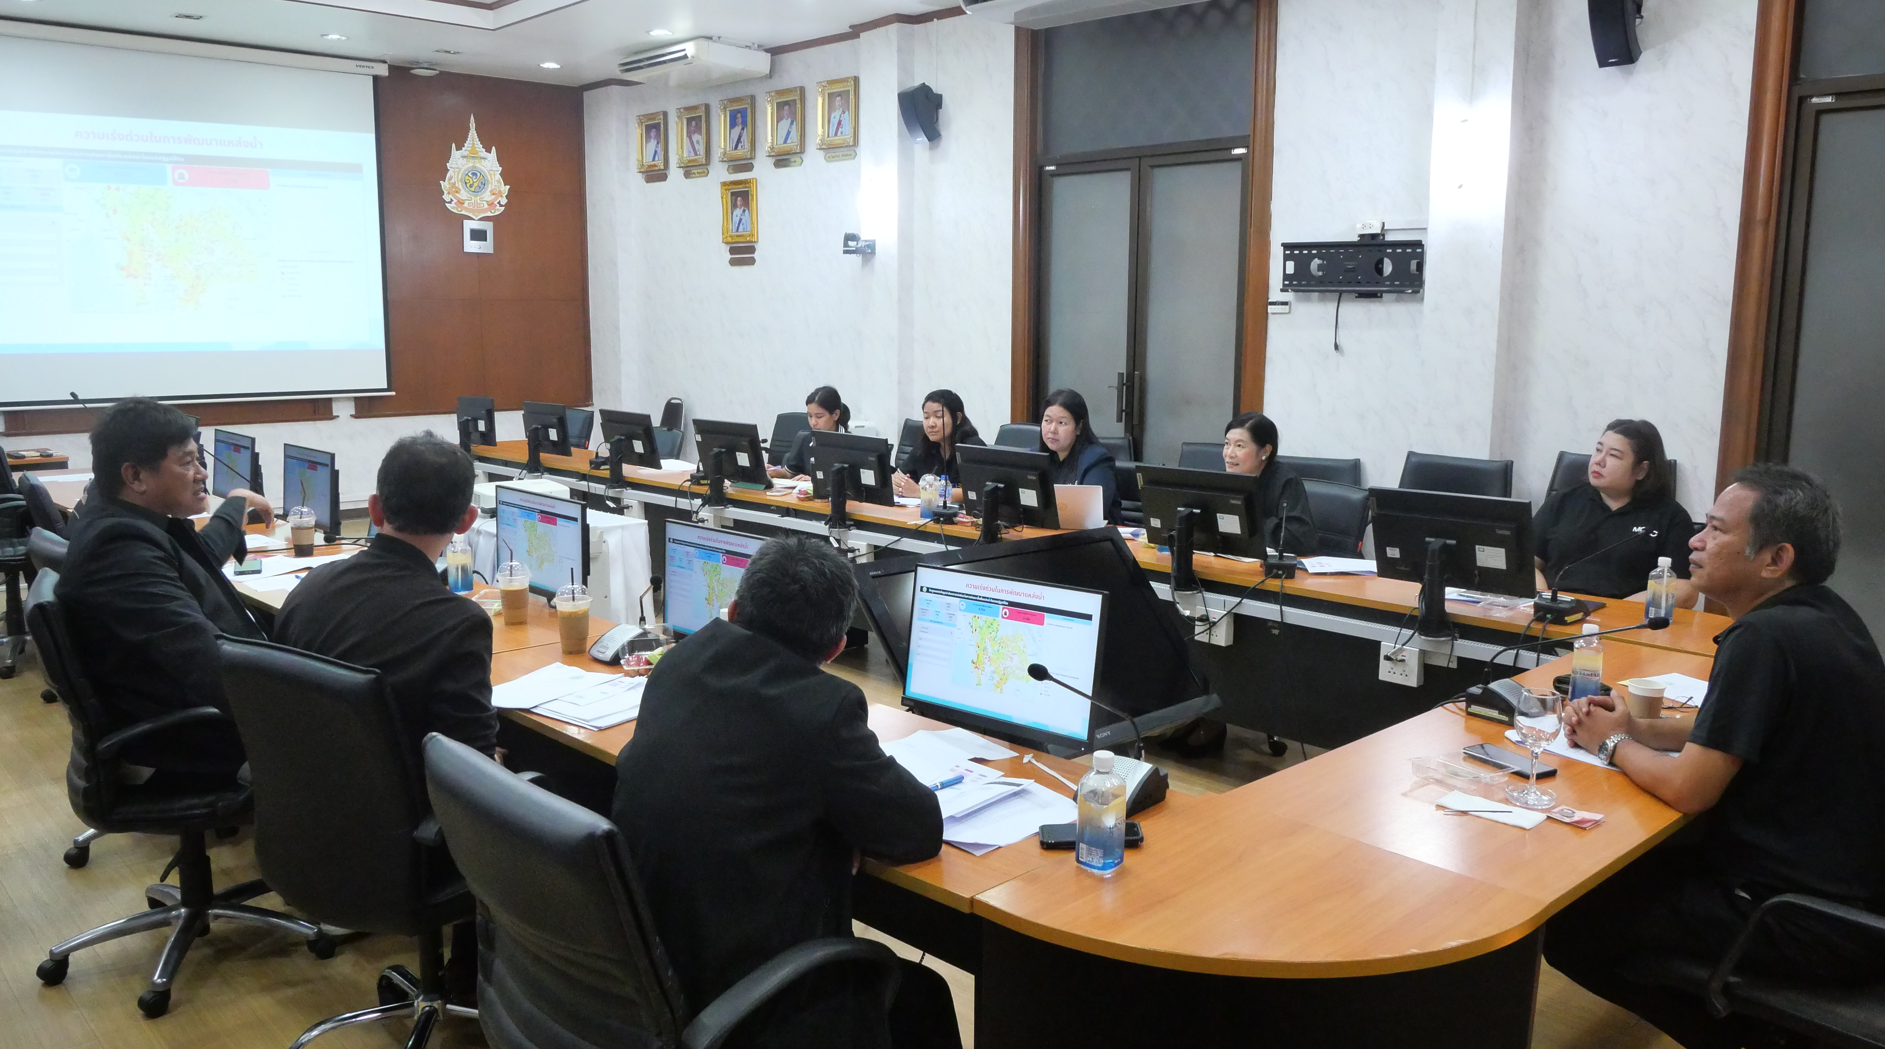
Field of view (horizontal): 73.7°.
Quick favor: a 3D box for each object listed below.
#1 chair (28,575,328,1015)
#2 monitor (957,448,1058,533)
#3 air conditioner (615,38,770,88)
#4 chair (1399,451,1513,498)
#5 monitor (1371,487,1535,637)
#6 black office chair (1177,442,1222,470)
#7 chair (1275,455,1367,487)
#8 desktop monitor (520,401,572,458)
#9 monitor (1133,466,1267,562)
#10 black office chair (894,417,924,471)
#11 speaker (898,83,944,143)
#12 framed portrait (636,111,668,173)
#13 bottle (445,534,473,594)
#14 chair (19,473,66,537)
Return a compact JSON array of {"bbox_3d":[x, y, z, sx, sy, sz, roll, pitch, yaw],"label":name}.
[{"bbox_3d":[-1.877,0.606,3.167,0.650,0.960,0.620,-5,11,-27],"label":"chair"},{"bbox_3d":[0.239,-0.138,4.537,0.452,0.276,0.065,9,27,43],"label":"monitor"},{"bbox_3d":[-1.714,-3.147,8.654,0.990,0.180,0.620,9,14,43],"label":"air conditioner"},{"bbox_3d":[2.076,0.195,5.478,0.600,0.960,0.620,9,14,43],"label":"chair"},{"bbox_3d":[1.433,0.109,3.556,0.456,0.402,0.167,9,14,43],"label":"monitor"},{"bbox_3d":[1.156,0.140,5.527,0.600,0.930,0.620,9,14,43],"label":"black office chair"},{"bbox_3d":[1.514,0.195,5.701,0.620,0.970,0.650,9,13,44],"label":"chair"},{"bbox_3d":[-2.397,-0.598,7.598,0.490,0.310,0.070,9,22,44],"label":"desktop monitor"},{"bbox_3d":[0.832,-0.040,4.025,0.452,0.276,0.065,9,27,43],"label":"monitor"},{"bbox_3d":[-0.252,-0.133,7.499,0.600,0.960,0.620,9,14,43],"label":"black office chair"},{"bbox_3d":[-0.132,-2.458,7.522,0.220,0.340,0.210,-29,25,-32],"label":"speaker"},{"bbox_3d":[-2.245,-2.952,9.706,0.340,0.440,0.050,9,14,43],"label":"framed portrait"},{"bbox_3d":[-1.544,0.118,4.012,0.069,0.196,0.069,9,14,43],"label":"bottle"},{"bbox_3d":[-3.473,0.261,5.402,0.600,0.960,0.640,7,12,36],"label":"chair"}]

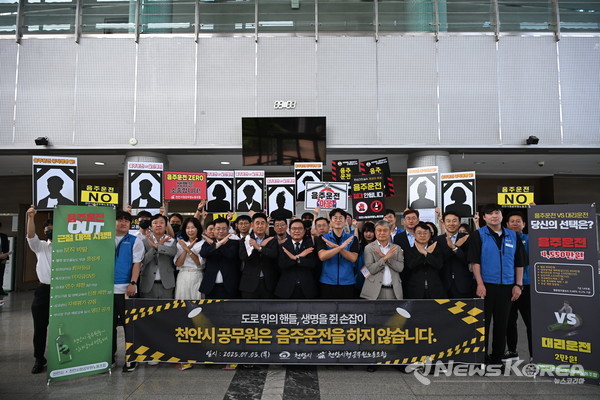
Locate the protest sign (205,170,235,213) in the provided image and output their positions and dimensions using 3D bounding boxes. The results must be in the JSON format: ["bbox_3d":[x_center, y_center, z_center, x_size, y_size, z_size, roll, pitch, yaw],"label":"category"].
[{"bbox_3d":[-1.155,-0.119,5.736,0.420,0.594,0.015,0,4,-6],"label":"protest sign"}]

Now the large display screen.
[{"bbox_3d":[-0.271,-1.025,7.048,1.464,0.843,0.070,0,5,1],"label":"large display screen"}]

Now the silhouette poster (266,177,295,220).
[{"bbox_3d":[-0.265,-0.020,5.678,0.420,0.594,0.015,-1,0,10],"label":"silhouette poster"}]

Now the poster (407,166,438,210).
[{"bbox_3d":[1.757,-0.161,5.688,0.420,0.594,0.015,-3,8,8],"label":"poster"}]

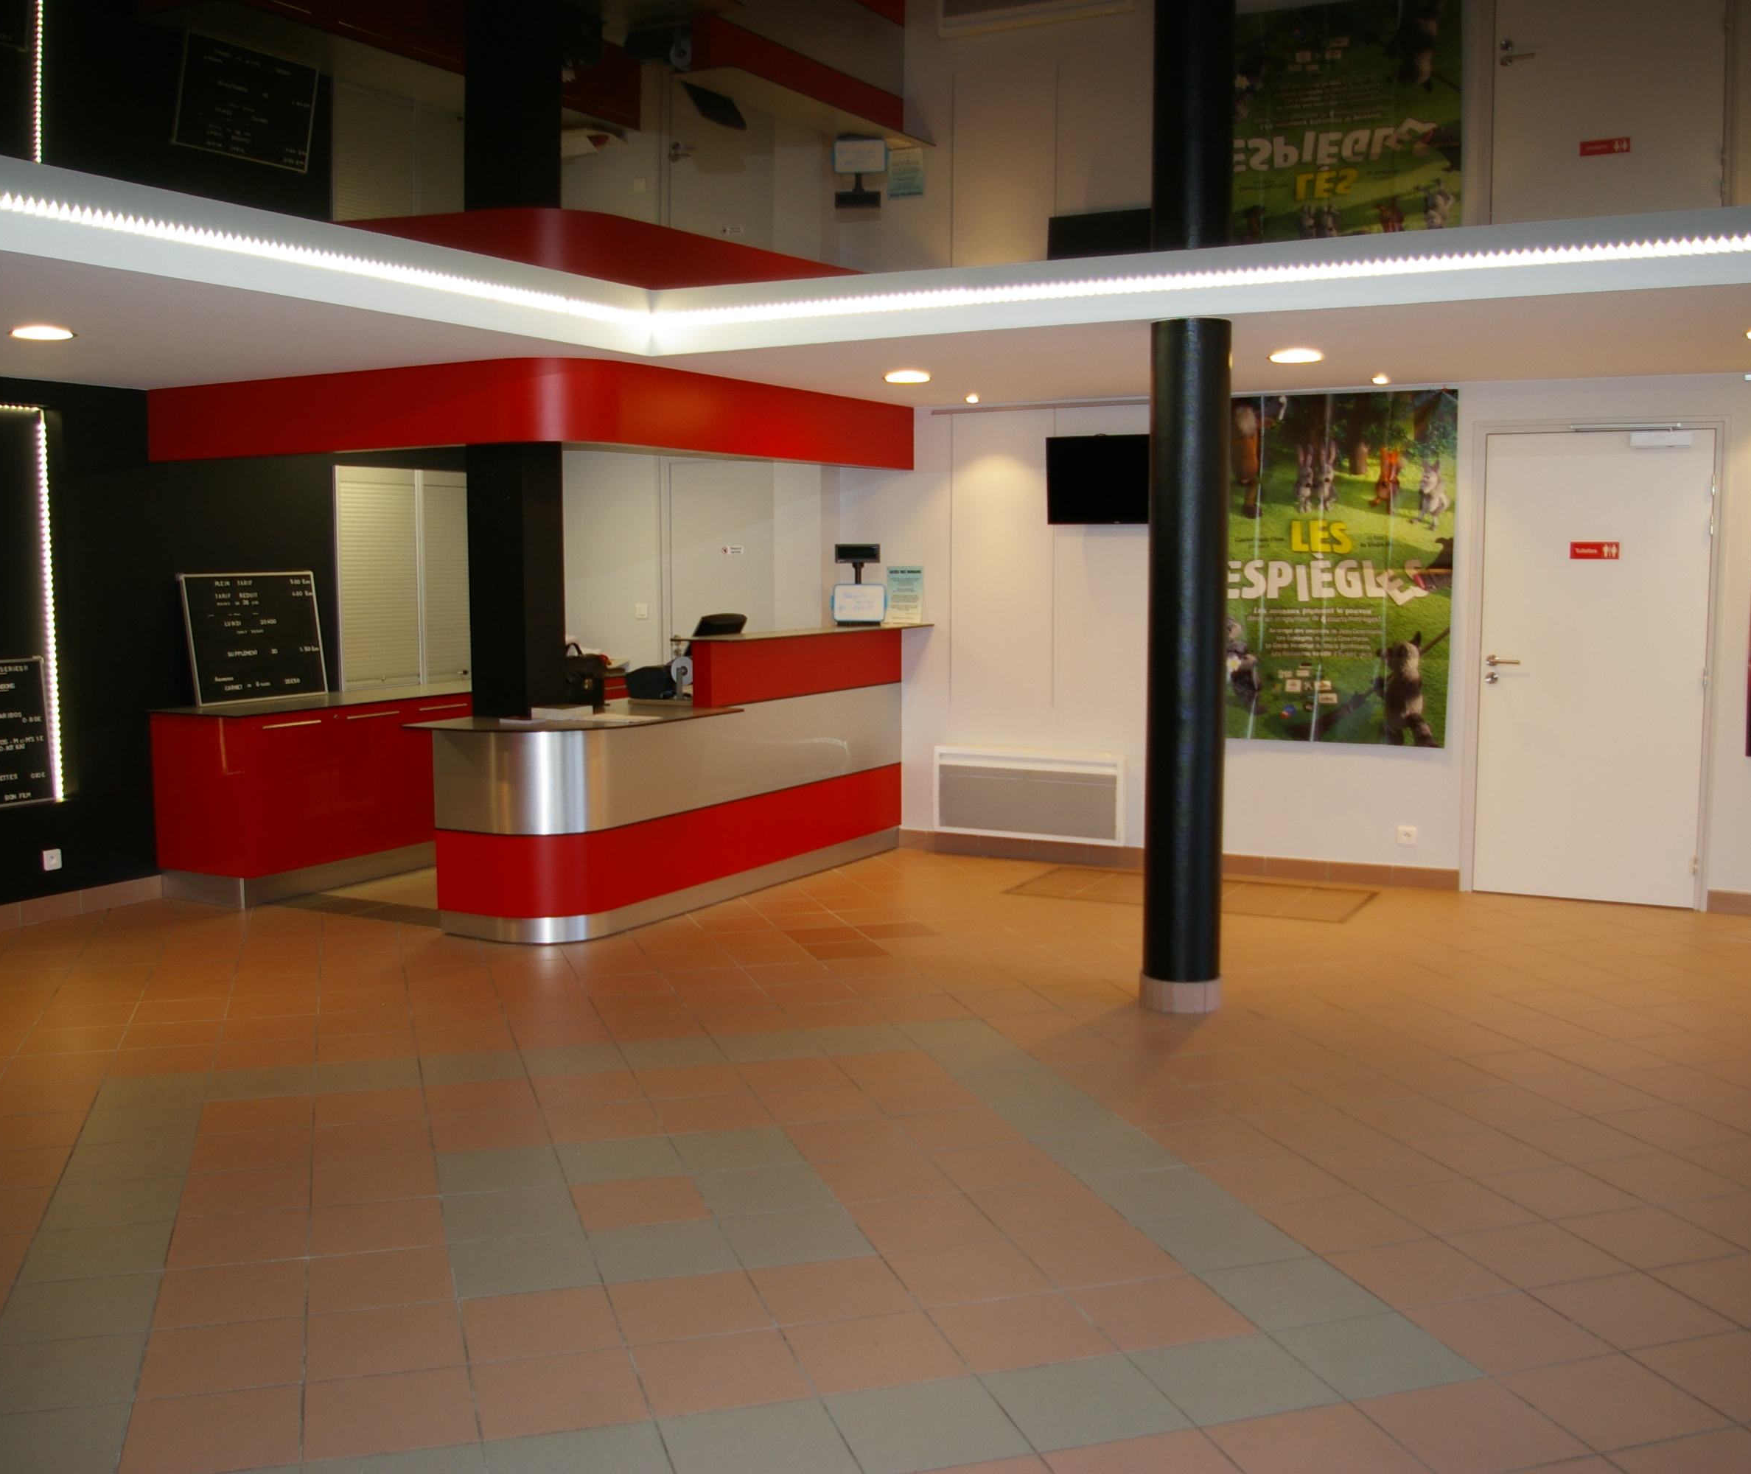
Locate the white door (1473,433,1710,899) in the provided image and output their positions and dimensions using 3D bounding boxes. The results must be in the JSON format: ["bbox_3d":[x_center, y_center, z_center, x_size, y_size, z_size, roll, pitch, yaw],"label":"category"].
[{"bbox_3d":[3.102,-0.291,7.209,0.915,2.038,0.060,3,6,25],"label":"white door"}]

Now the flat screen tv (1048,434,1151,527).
[{"bbox_3d":[1.178,-1.237,7.939,0.720,0.417,0.080,3,6,25],"label":"flat screen tv"}]

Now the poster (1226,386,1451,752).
[{"bbox_3d":[2.053,-0.774,7.680,1.170,1.596,0.020,3,6,25],"label":"poster"}]

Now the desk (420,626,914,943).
[{"bbox_3d":[-0.743,0.096,7.443,0.890,1.168,2.933,3,6,25],"label":"desk"}]

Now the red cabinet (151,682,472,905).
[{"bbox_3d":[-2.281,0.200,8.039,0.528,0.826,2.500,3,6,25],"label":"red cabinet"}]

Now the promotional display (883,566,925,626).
[{"bbox_3d":[0.160,-0.722,8.481,0.205,0.292,0.060,3,6,25],"label":"promotional display"}]

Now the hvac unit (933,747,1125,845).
[{"bbox_3d":[0.764,0.296,8.324,0.981,0.434,0.110,3,6,25],"label":"hvac unit"}]

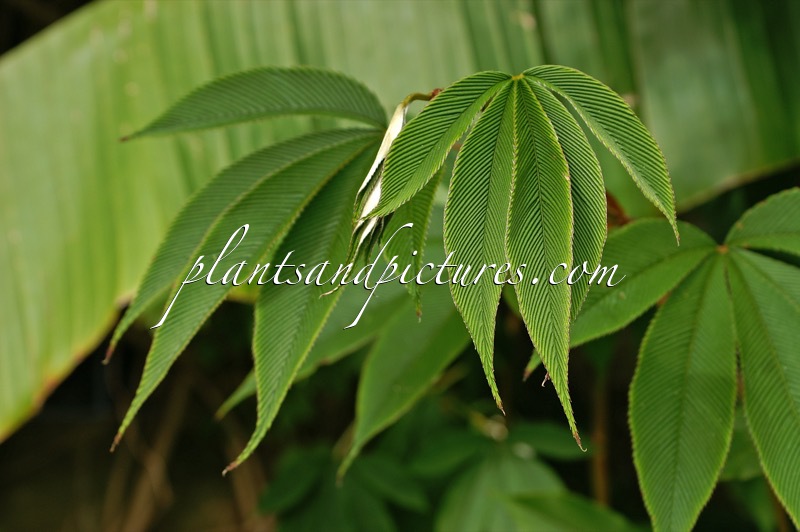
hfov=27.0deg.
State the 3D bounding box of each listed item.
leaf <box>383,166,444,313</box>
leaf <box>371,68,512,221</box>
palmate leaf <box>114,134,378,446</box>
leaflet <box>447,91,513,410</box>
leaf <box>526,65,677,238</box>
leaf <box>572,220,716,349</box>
[{"bbox_3d":[0.007,-0.013,0.710,0.026,0.068,0.025,11,-9,8],"label":"leaf"},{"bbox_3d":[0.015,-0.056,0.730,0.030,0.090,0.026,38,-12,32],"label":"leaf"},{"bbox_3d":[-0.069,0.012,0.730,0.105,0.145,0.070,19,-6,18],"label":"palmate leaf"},{"bbox_3d":[0.032,-0.008,0.675,0.028,0.134,0.040,-3,-11,5],"label":"leaflet"},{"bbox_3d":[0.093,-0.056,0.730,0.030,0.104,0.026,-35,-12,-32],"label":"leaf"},{"bbox_3d":[0.095,0.010,0.750,0.100,0.037,0.035,-35,-17,-6],"label":"leaf"}]

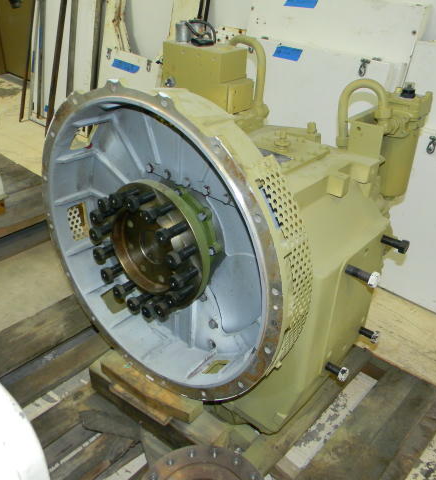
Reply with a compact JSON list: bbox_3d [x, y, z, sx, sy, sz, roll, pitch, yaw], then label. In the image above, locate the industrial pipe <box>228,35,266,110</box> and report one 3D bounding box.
[{"bbox_3d":[0.070,-0.377,1.180,0.030,0.155,0.115,25,36,32],"label":"industrial pipe"}]

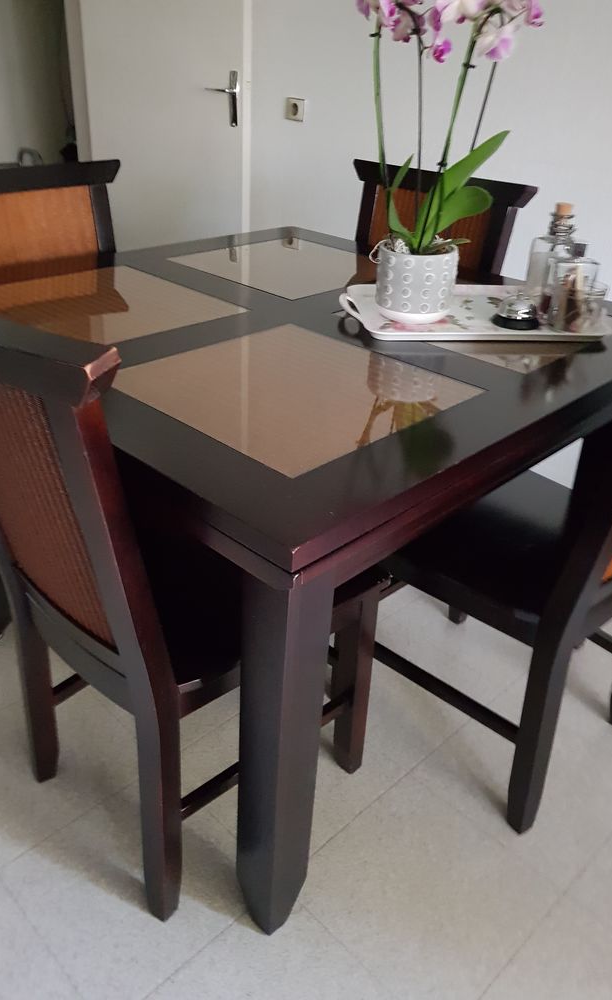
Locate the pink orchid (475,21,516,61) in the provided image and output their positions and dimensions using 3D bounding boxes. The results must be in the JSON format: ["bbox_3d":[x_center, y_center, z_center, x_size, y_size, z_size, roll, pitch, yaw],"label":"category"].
[{"bbox_3d":[0.293,-0.705,1.154,0.062,0.055,0.040,26,37,34],"label":"pink orchid"}]

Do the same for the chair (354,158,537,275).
[{"bbox_3d":[0.147,-0.297,1.893,0.505,0.950,0.530,28,38,35],"label":"chair"}]

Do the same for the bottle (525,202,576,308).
[{"bbox_3d":[0.469,-0.461,1.425,0.085,0.187,0.085,2,30,-1],"label":"bottle"}]

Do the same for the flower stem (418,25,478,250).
[{"bbox_3d":[0.229,-0.578,1.224,0.022,0.336,0.018,9,29,-5],"label":"flower stem"}]

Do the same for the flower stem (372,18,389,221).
[{"bbox_3d":[0.124,-0.605,1.213,0.020,0.281,0.015,-6,30,3],"label":"flower stem"}]

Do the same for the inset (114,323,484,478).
[{"bbox_3d":[-0.022,-0.165,1.073,0.405,0.006,0.403,28,38,35],"label":"inset"}]

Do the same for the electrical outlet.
[{"bbox_3d":[-0.042,-1.459,2.809,0.081,0.081,0.013,28,38,35],"label":"electrical outlet"}]

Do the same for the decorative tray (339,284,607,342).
[{"bbox_3d":[0.292,-0.350,1.388,0.470,0.027,0.318,-1,30,-7],"label":"decorative tray"}]

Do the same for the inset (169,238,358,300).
[{"bbox_3d":[-0.026,-0.531,1.699,0.404,0.006,0.417,28,38,35],"label":"inset"}]

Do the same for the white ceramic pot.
[{"bbox_3d":[0.195,-0.387,1.340,0.136,0.119,0.136,2,30,-1],"label":"white ceramic pot"}]

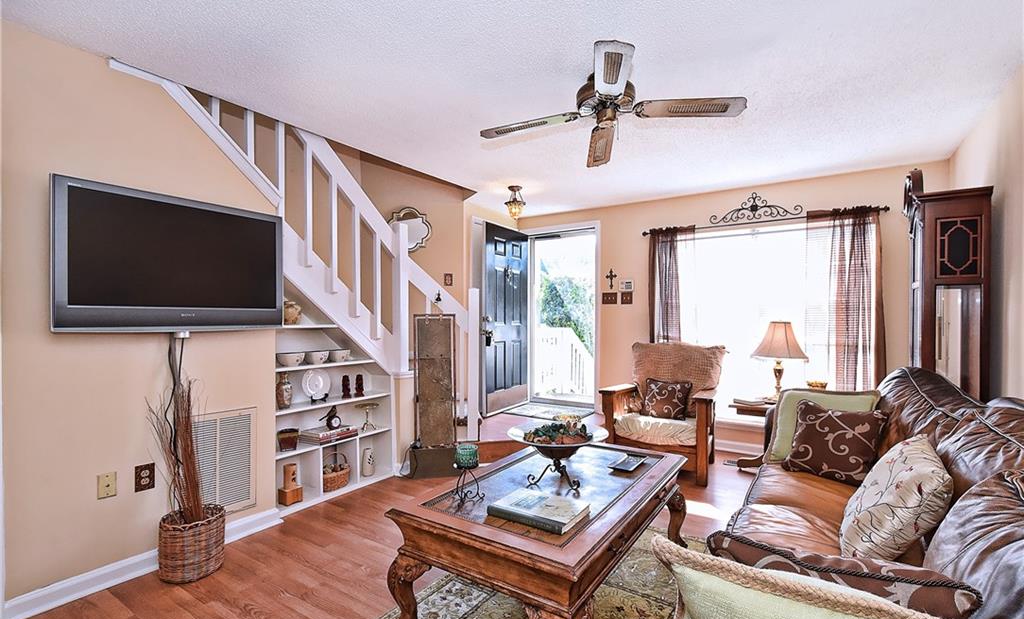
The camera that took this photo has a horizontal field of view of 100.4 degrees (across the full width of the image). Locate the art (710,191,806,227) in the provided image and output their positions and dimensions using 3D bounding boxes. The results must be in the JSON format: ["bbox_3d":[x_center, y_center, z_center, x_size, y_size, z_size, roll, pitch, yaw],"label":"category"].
[{"bbox_3d":[2.196,-0.945,3.876,0.750,0.250,0.020,0,0,37],"label":"art"}]

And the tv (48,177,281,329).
[{"bbox_3d":[-1.661,-0.229,2.183,0.100,0.650,0.965,0,0,33],"label":"tv"}]

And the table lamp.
[{"bbox_3d":[2.182,0.424,3.480,0.410,0.670,0.410,0,-1,36],"label":"table lamp"}]

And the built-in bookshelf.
[{"bbox_3d":[-1.270,0.572,3.014,0.280,1.425,0.870,0,0,37],"label":"built-in bookshelf"}]

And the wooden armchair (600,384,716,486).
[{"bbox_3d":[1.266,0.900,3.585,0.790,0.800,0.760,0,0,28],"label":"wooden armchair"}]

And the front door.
[{"bbox_3d":[-0.049,0.097,4.882,0.050,2.030,0.910,0,0,37],"label":"front door"}]

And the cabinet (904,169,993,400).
[{"bbox_3d":[2.580,0.217,2.553,0.310,2.180,0.470,0,-1,36],"label":"cabinet"}]

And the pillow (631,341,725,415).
[{"bbox_3d":[1.371,0.577,3.648,0.720,0.550,0.200,0,-19,36],"label":"pillow"}]

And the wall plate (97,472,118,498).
[{"bbox_3d":[-1.875,0.820,1.978,0.010,0.114,0.070,0,0,37],"label":"wall plate"}]

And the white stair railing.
[{"bbox_3d":[-1.371,-0.015,3.099,1.100,2.300,2.450,0,-1,36],"label":"white stair railing"}]

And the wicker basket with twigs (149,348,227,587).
[{"bbox_3d":[-1.577,0.756,2.093,0.260,1.040,0.310,0,-1,36],"label":"wicker basket with twigs"}]

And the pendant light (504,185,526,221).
[{"bbox_3d":[0.031,-0.965,3.916,0.200,0.320,0.200,0,0,0],"label":"pendant light"}]

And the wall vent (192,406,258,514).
[{"bbox_3d":[-1.584,0.847,2.306,0.030,0.565,0.390,0,-1,36],"label":"wall vent"}]

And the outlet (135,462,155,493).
[{"bbox_3d":[-1.793,0.825,2.088,0.010,0.122,0.075,0,0,37],"label":"outlet"}]

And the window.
[{"bbox_3d":[2.192,0.135,3.866,1.690,1.750,0.120,0,-1,36],"label":"window"}]

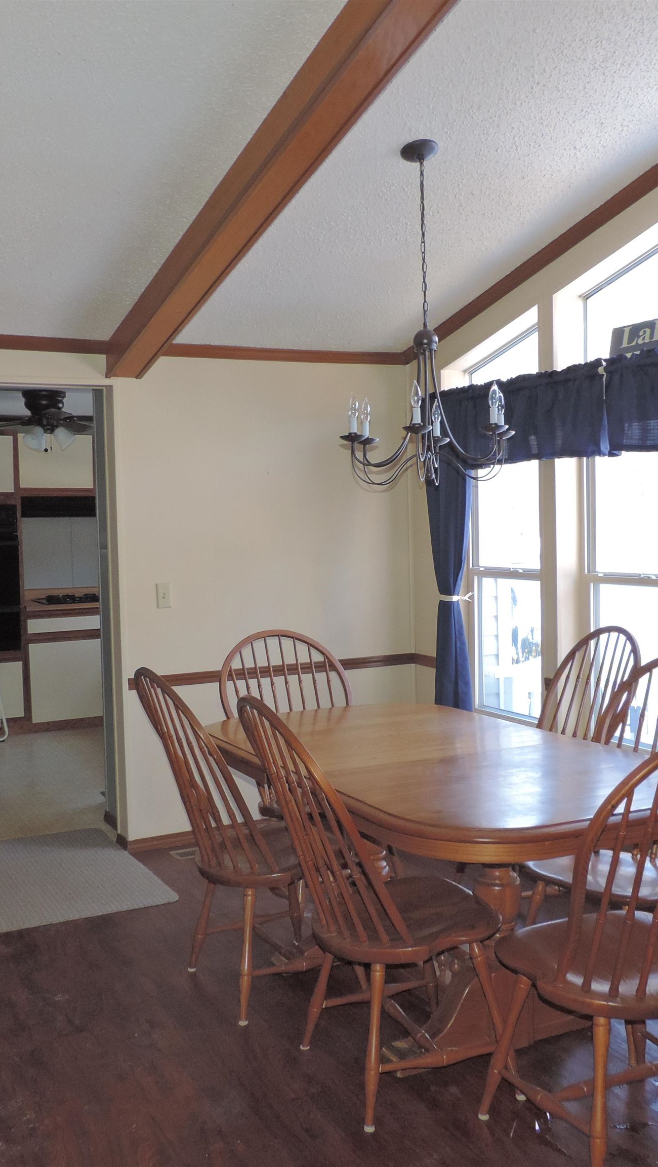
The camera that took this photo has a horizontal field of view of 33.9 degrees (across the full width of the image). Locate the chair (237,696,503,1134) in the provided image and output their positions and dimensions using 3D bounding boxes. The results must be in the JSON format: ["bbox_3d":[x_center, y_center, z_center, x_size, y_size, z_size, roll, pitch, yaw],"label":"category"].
[{"bbox_3d":[0.119,0.776,2.812,0.650,1.043,0.540,-3,3,-22],"label":"chair"}]

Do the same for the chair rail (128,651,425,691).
[{"bbox_3d":[-0.228,0.420,5.177,1.505,0.056,0.022,-3,3,-27],"label":"chair rail"}]

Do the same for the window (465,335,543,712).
[{"bbox_3d":[0.806,-0.274,4.966,0.100,1.798,0.690,-3,3,-27],"label":"window"}]

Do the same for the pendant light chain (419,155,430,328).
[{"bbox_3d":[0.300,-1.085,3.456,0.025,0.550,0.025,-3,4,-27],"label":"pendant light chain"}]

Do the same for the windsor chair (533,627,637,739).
[{"bbox_3d":[0.786,0.693,3.977,0.650,1.043,0.540,-2,3,-14],"label":"windsor chair"}]

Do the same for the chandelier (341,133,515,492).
[{"bbox_3d":[0.317,-0.898,3.603,0.590,1.144,0.600,-1,3,0],"label":"chandelier"}]

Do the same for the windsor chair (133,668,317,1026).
[{"bbox_3d":[-0.252,0.754,3.379,0.650,1.043,0.540,-3,4,-27],"label":"windsor chair"}]

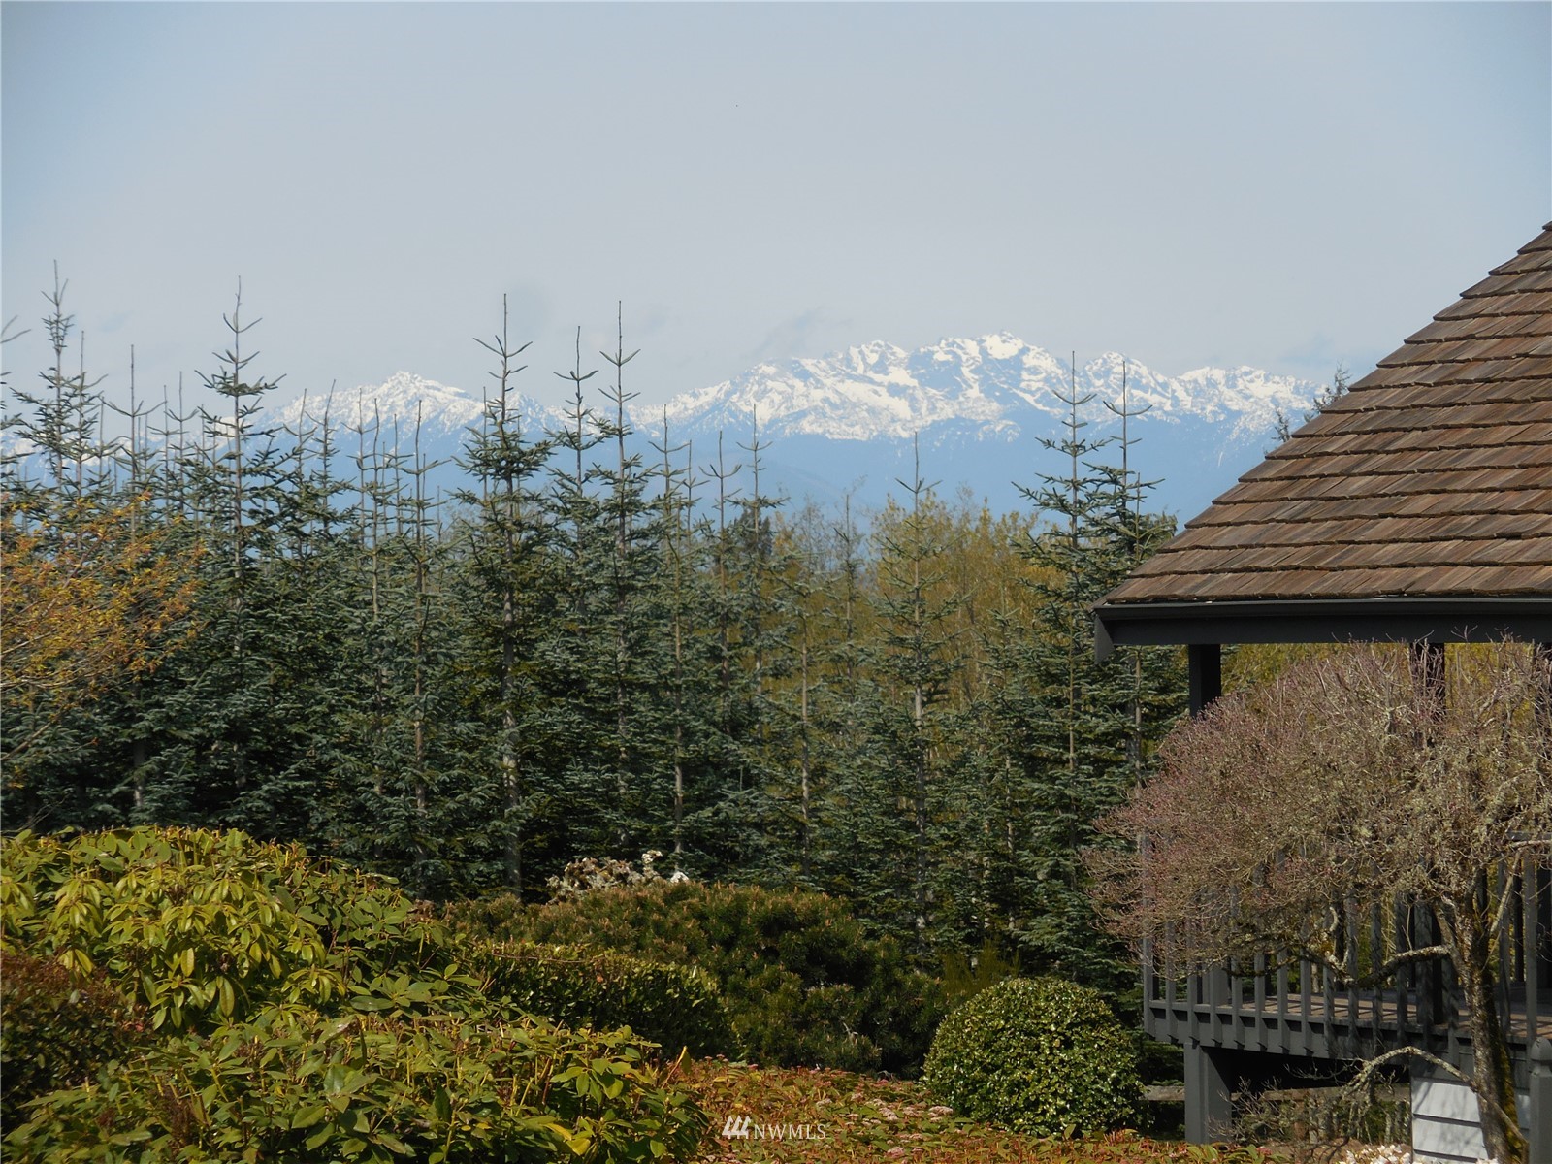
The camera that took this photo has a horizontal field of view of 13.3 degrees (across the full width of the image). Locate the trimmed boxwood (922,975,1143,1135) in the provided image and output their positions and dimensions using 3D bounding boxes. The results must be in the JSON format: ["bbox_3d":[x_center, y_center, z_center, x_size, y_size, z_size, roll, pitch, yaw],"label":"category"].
[{"bbox_3d":[1.209,2.244,31.500,1.040,0.820,1.040,0,-1,0],"label":"trimmed boxwood"}]

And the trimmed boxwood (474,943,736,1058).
[{"bbox_3d":[-0.919,2.105,33.000,1.500,0.680,1.000,0,-1,12],"label":"trimmed boxwood"}]

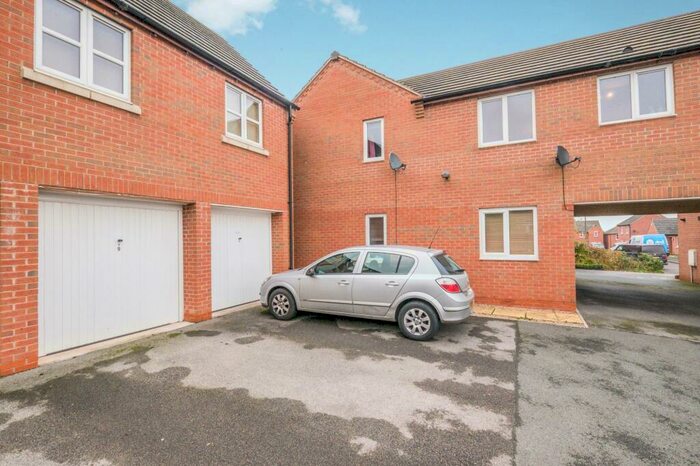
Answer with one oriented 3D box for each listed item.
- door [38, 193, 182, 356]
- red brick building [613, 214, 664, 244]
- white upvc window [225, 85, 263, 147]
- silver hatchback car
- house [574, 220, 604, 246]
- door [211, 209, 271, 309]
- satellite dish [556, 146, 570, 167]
[{"bbox_3d":[-3.625,0.570,5.227,0.080,2.140,2.200,-1,-1,27],"label":"door"},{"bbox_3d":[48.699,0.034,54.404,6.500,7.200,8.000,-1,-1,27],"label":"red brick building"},{"bbox_3d":[-2.348,-2.562,7.369,0.080,1.140,1.130,-1,-1,27],"label":"white upvc window"},{"bbox_3d":[0.229,0.902,6.215,4.250,1.450,1.780,-1,-1,31],"label":"silver hatchback car"},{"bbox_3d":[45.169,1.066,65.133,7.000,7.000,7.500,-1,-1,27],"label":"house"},{"bbox_3d":[-2.478,0.567,7.504,0.080,2.140,2.180,-1,-1,27],"label":"door"},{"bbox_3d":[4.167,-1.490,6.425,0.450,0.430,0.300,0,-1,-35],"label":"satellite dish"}]

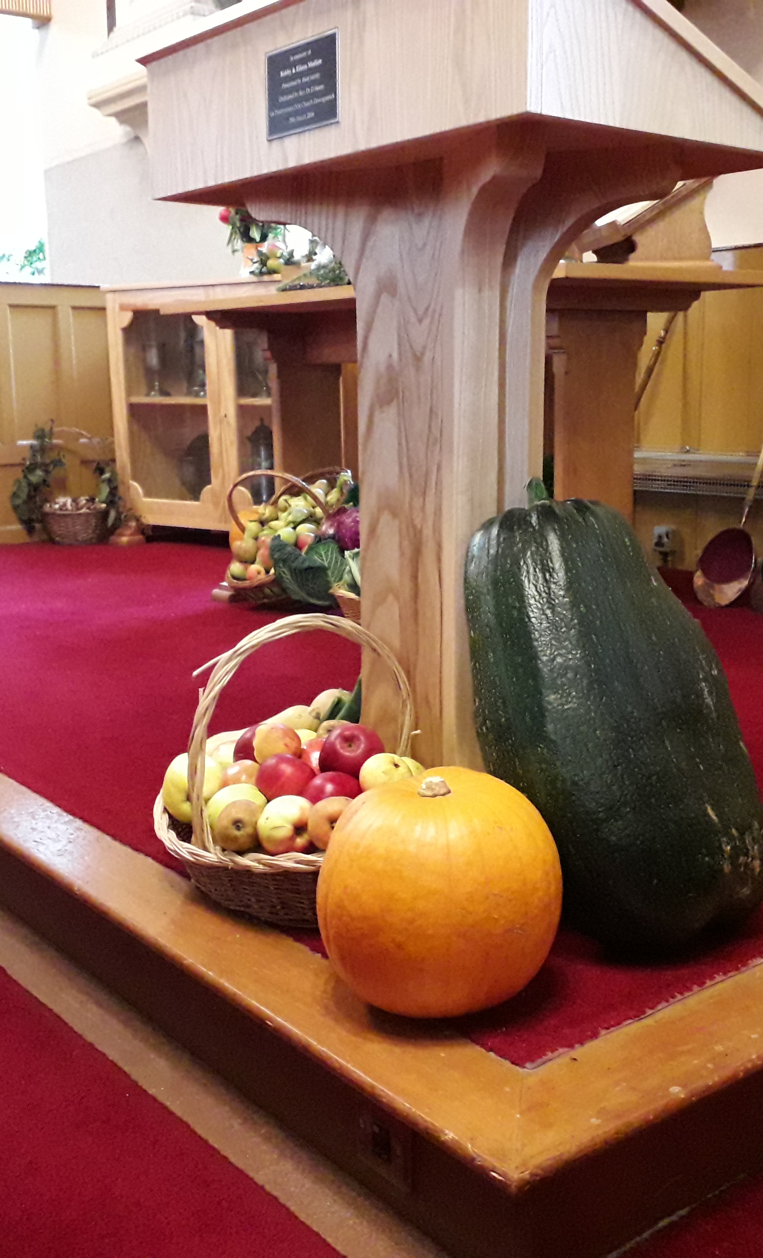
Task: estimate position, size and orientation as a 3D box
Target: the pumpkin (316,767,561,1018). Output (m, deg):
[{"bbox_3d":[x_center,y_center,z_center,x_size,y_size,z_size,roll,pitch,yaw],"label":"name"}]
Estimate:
[{"bbox_3d":[0.059,0.269,1.350,0.252,0.252,0.252,0,10,0],"label":"pumpkin"}]

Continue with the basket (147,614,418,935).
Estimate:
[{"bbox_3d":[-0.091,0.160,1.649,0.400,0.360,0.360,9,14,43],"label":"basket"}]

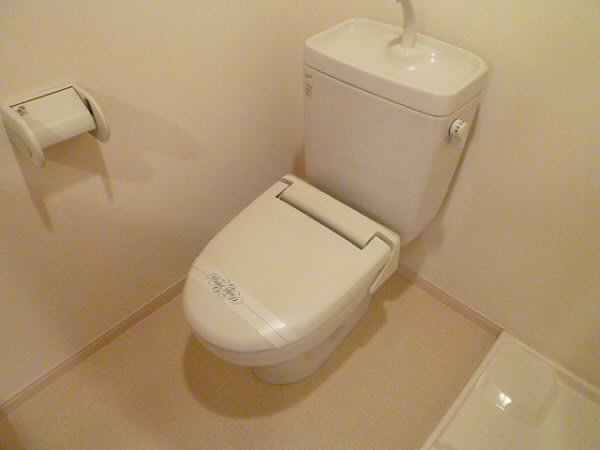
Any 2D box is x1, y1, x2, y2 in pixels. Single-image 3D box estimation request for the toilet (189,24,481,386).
[{"bbox_3d":[0.043,0.041,1.126,0.392,0.837,0.764,33,52,29],"label":"toilet"}]

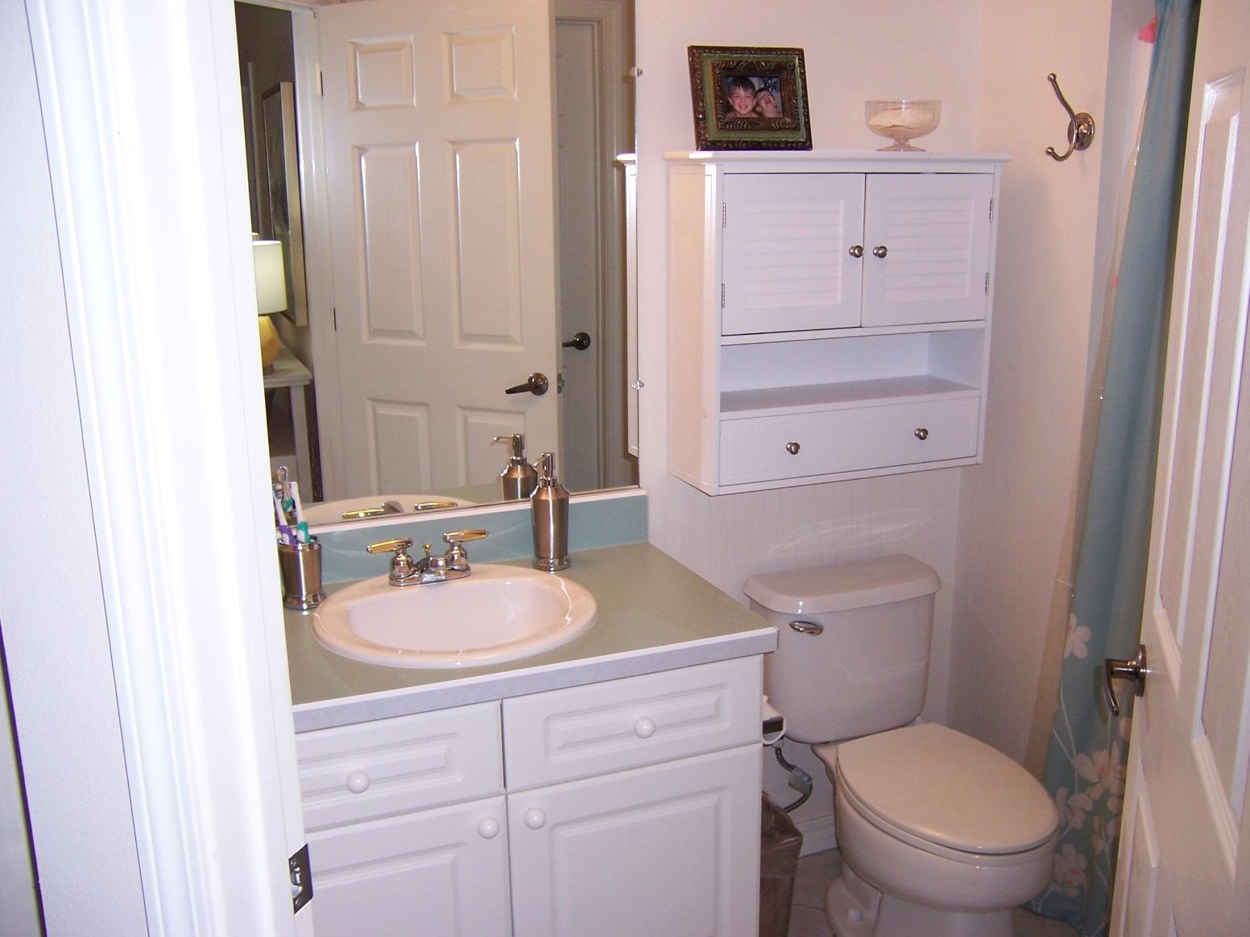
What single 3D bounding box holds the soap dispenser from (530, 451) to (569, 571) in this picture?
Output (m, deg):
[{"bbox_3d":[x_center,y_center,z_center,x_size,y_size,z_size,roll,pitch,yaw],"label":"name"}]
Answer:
[{"bbox_3d":[-0.148,0.083,2.248,0.073,0.220,0.091,5,14,25],"label":"soap dispenser"}]

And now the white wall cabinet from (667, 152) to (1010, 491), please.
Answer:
[{"bbox_3d":[0.419,-0.306,2.382,0.659,0.634,0.215,-6,14,-21],"label":"white wall cabinet"}]

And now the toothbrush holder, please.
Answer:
[{"bbox_3d":[-0.562,0.181,2.079,0.074,0.115,0.074,-6,14,-21],"label":"toothbrush holder"}]

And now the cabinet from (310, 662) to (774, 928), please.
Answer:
[{"bbox_3d":[-0.282,0.662,2.120,0.881,0.766,0.561,-6,14,-21],"label":"cabinet"}]

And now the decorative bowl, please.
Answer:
[{"bbox_3d":[0.549,-0.675,2.351,0.149,0.096,0.149,-1,13,0],"label":"decorative bowl"}]

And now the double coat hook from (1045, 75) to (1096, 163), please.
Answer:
[{"bbox_3d":[0.822,-0.658,2.237,0.092,0.158,0.069,-6,14,-21],"label":"double coat hook"}]

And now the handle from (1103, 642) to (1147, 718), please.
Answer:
[{"bbox_3d":[0.583,0.244,1.389,0.051,0.065,0.124,4,14,19],"label":"handle"}]

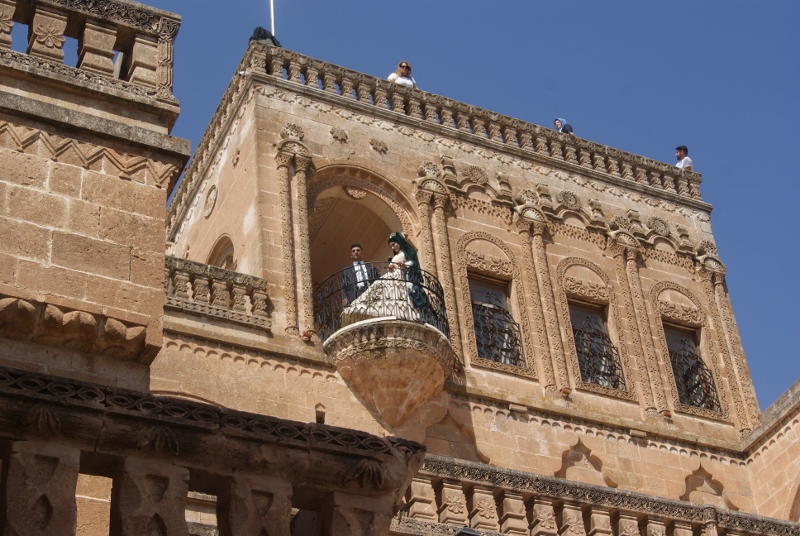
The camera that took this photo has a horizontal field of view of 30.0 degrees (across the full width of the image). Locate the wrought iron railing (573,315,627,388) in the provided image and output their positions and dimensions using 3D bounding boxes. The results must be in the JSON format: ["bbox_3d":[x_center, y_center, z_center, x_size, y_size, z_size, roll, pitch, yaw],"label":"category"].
[{"bbox_3d":[3.139,1.313,23.752,0.850,1.386,0.120,14,-44,-22],"label":"wrought iron railing"}]

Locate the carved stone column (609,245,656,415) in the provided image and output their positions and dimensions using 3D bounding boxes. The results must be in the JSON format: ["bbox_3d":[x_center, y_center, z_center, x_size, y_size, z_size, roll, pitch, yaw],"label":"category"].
[{"bbox_3d":[3.838,0.902,24.483,0.250,3.480,0.250,14,-44,-22],"label":"carved stone column"}]

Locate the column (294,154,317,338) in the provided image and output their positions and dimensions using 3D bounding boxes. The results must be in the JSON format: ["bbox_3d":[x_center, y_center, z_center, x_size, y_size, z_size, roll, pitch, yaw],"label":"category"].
[{"bbox_3d":[-1.295,-0.338,20.387,0.197,3.160,0.197,-3,-38,-3],"label":"column"}]

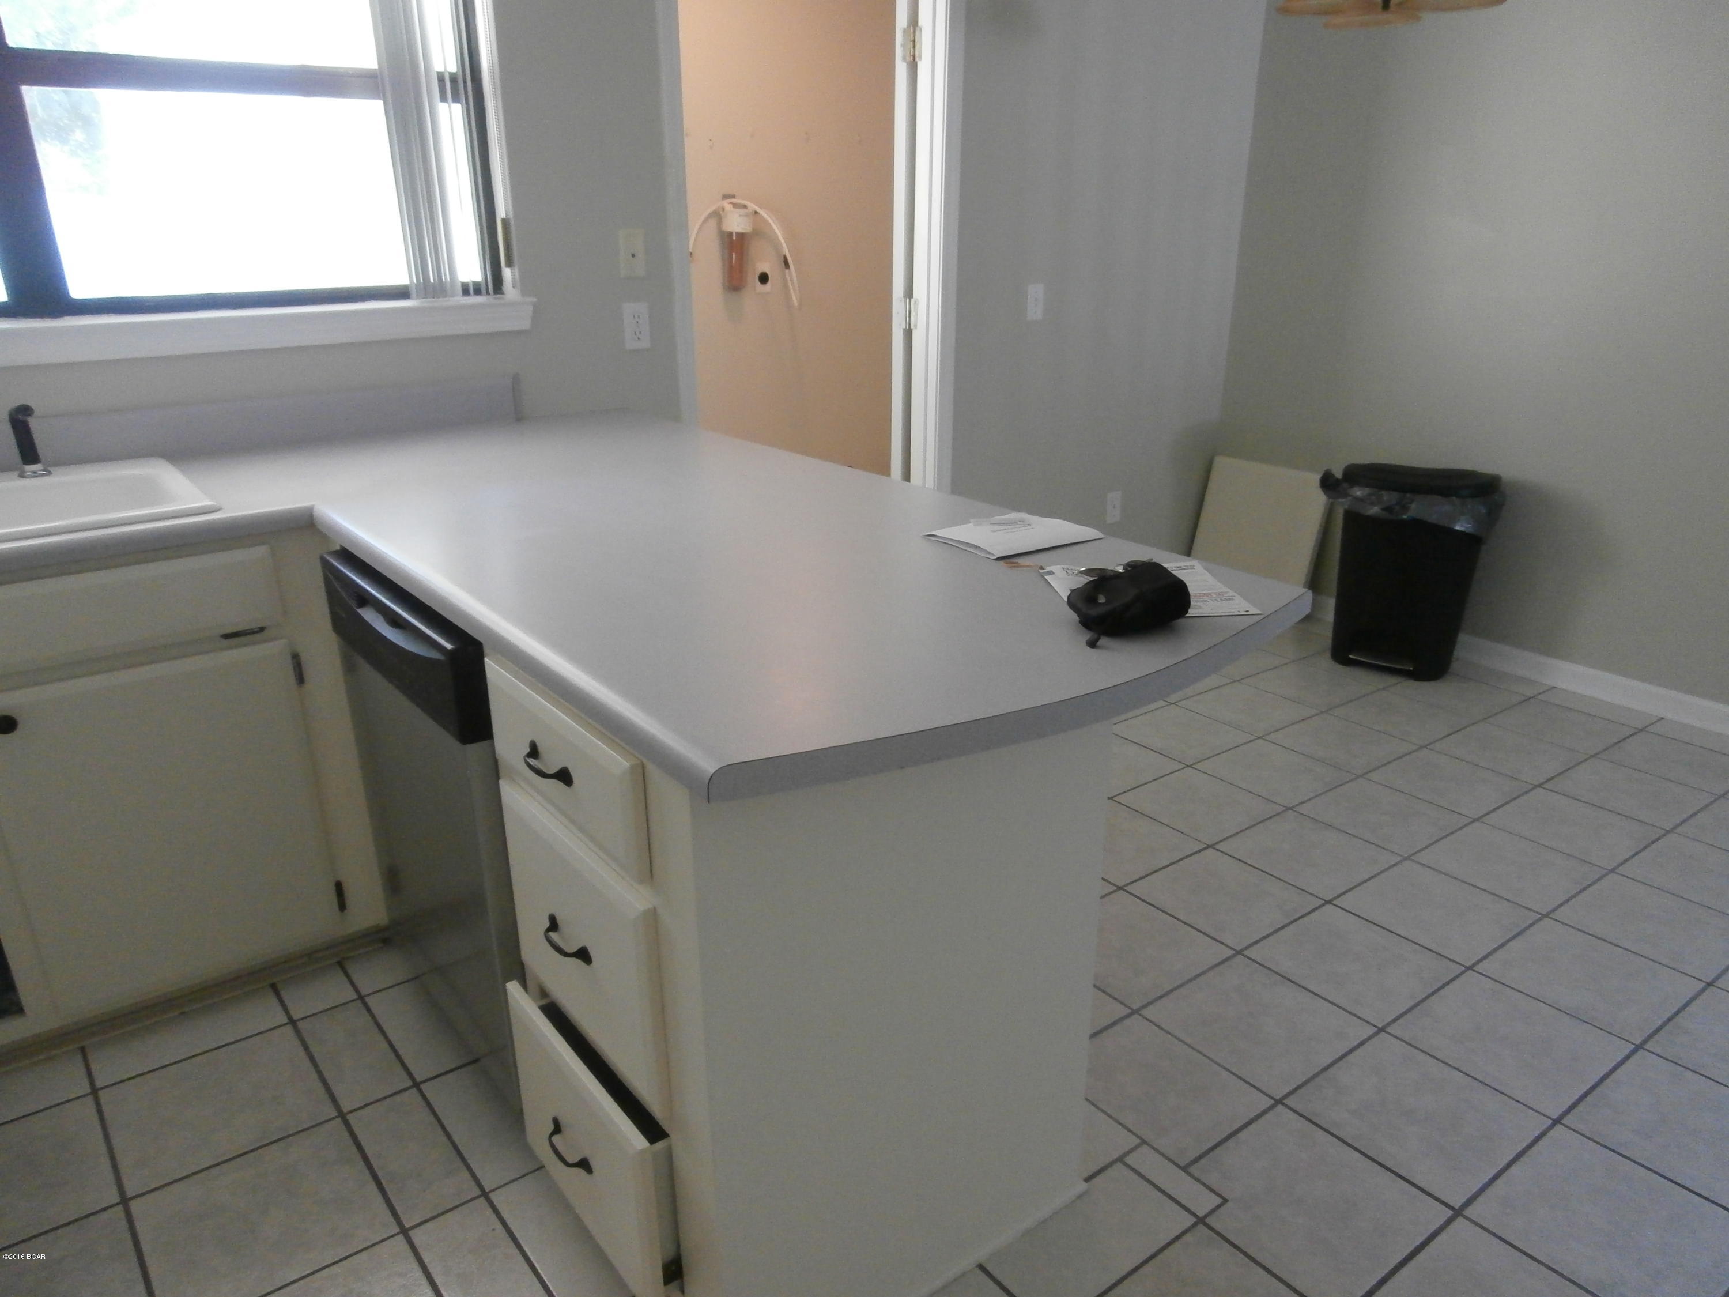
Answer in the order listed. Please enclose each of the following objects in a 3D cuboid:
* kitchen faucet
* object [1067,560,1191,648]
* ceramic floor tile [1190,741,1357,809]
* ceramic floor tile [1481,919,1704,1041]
[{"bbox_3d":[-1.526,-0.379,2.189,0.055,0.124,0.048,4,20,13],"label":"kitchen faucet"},{"bbox_3d":[0.310,-0.060,1.400,0.137,0.050,0.078,-15,24,-36],"label":"object"},{"bbox_3d":[1.089,0.333,3.195,0.302,0.010,0.302,-14,24,-35],"label":"ceramic floor tile"},{"bbox_3d":[1.404,0.640,2.325,0.302,0.010,0.302,-14,24,-35],"label":"ceramic floor tile"}]

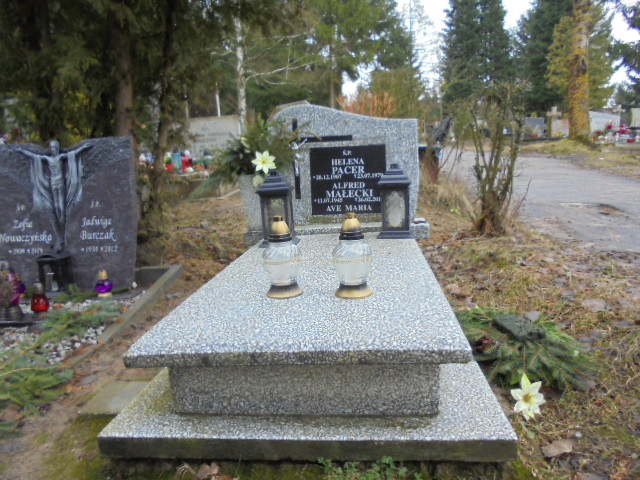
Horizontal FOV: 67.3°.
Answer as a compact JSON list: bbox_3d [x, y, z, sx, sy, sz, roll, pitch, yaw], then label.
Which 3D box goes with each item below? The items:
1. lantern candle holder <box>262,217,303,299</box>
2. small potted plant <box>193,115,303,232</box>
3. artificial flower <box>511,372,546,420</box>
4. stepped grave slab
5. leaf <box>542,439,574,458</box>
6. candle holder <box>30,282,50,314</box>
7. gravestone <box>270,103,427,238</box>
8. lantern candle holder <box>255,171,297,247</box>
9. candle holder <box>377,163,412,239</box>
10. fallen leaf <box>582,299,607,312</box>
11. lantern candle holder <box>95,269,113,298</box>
[{"bbox_3d":[-0.118,0.050,1.600,0.123,0.262,0.123,-2,10,6],"label":"lantern candle holder"},{"bbox_3d":[-0.427,-0.397,2.862,0.614,0.614,0.391,-2,10,6],"label":"small potted plant"},{"bbox_3d":[0.511,0.383,1.178,0.093,0.116,0.051,1,11,21],"label":"artificial flower"},{"bbox_3d":[0.043,0.216,1.956,0.930,0.208,1.860,-2,10,6],"label":"stepped grave slab"},{"bbox_3d":[0.543,0.467,1.095,0.065,0.021,0.051,-2,10,6],"label":"leaf"},{"bbox_3d":[-1.353,0.277,2.332,0.076,0.151,0.076,-2,10,6],"label":"candle holder"},{"bbox_3d":[0.147,-0.442,2.908,0.865,0.711,0.112,-2,10,6],"label":"gravestone"},{"bbox_3d":[-0.218,-0.167,2.518,0.186,0.380,0.186,-2,10,6],"label":"lantern candle holder"},{"bbox_3d":[0.406,-0.211,2.543,0.191,0.383,0.191,-1,10,14],"label":"candle holder"},{"bbox_3d":[1.081,0.248,1.900,0.088,0.023,0.079,-2,10,6],"label":"fallen leaf"},{"bbox_3d":[-1.140,0.228,2.545,0.074,0.148,0.074,-2,10,6],"label":"lantern candle holder"}]

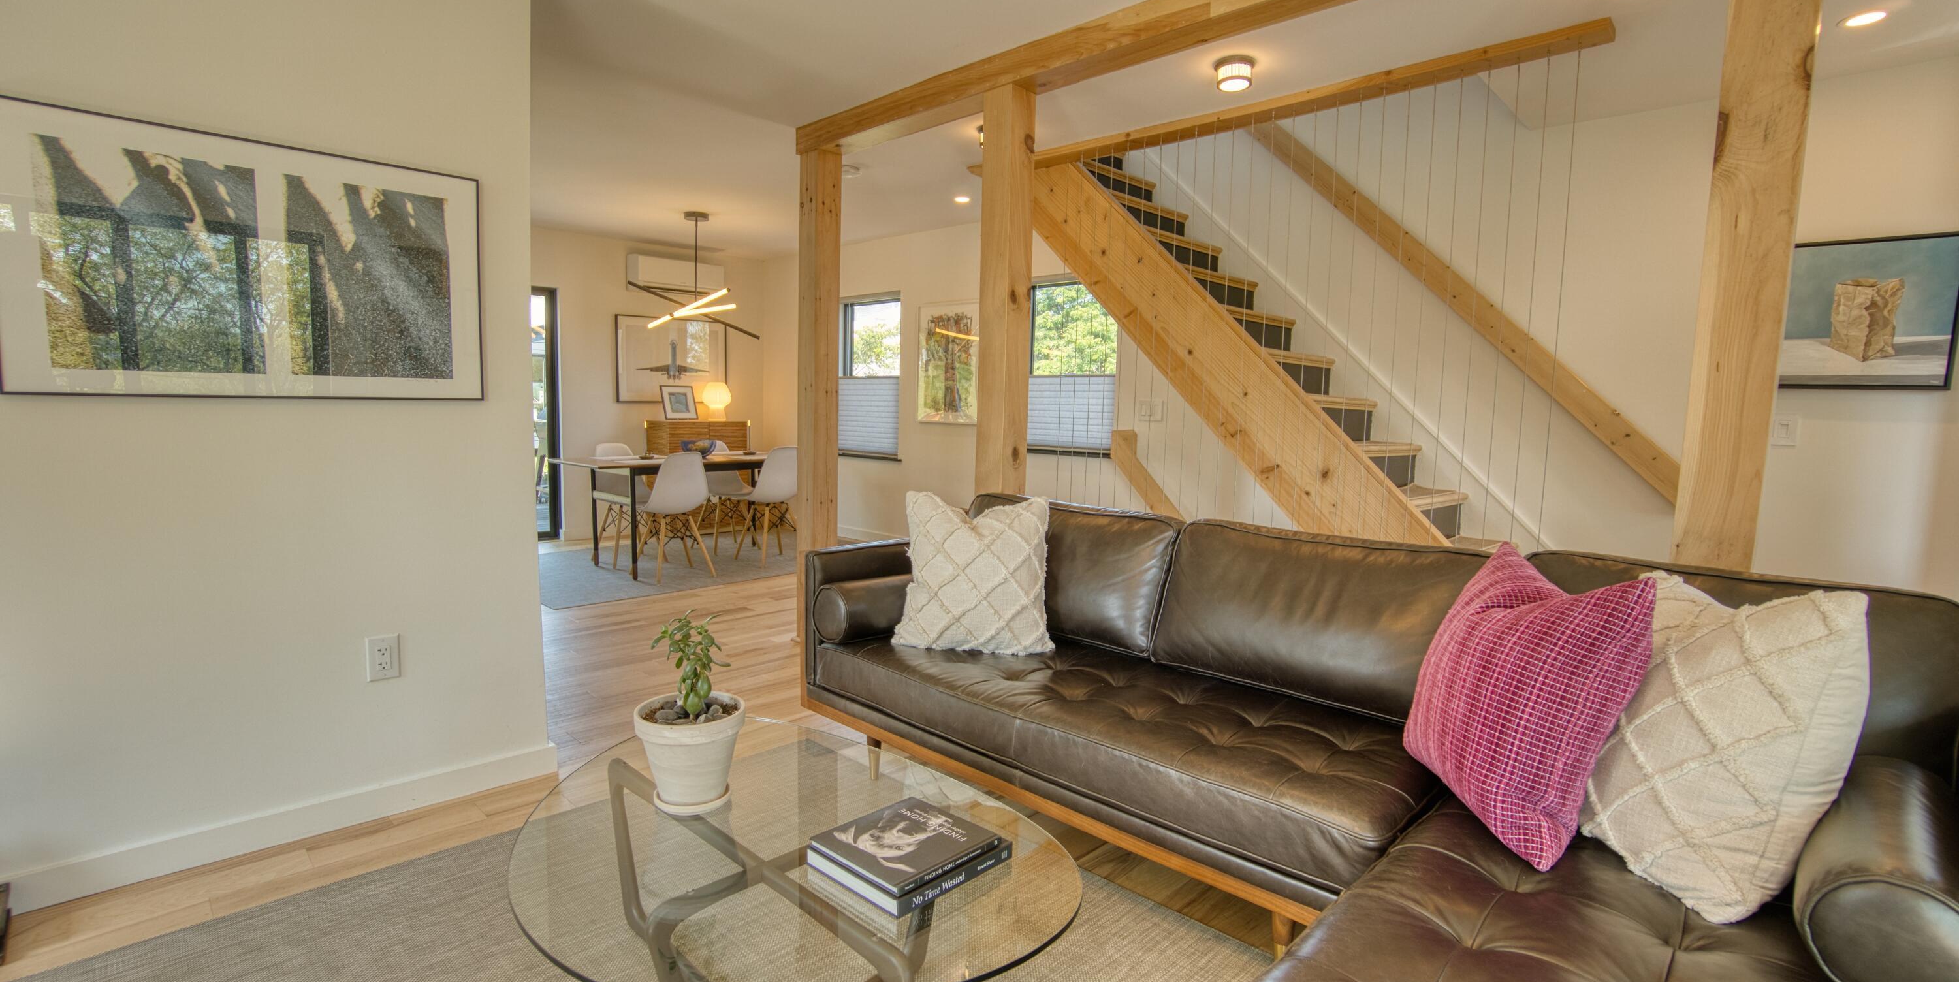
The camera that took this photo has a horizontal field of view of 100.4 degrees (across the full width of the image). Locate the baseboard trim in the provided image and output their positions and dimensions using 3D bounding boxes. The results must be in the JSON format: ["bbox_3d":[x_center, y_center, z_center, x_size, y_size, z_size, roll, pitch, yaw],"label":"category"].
[{"bbox_3d":[-1.719,0.848,2.121,1.150,0.089,0.018,-4,9,-42],"label":"baseboard trim"}]

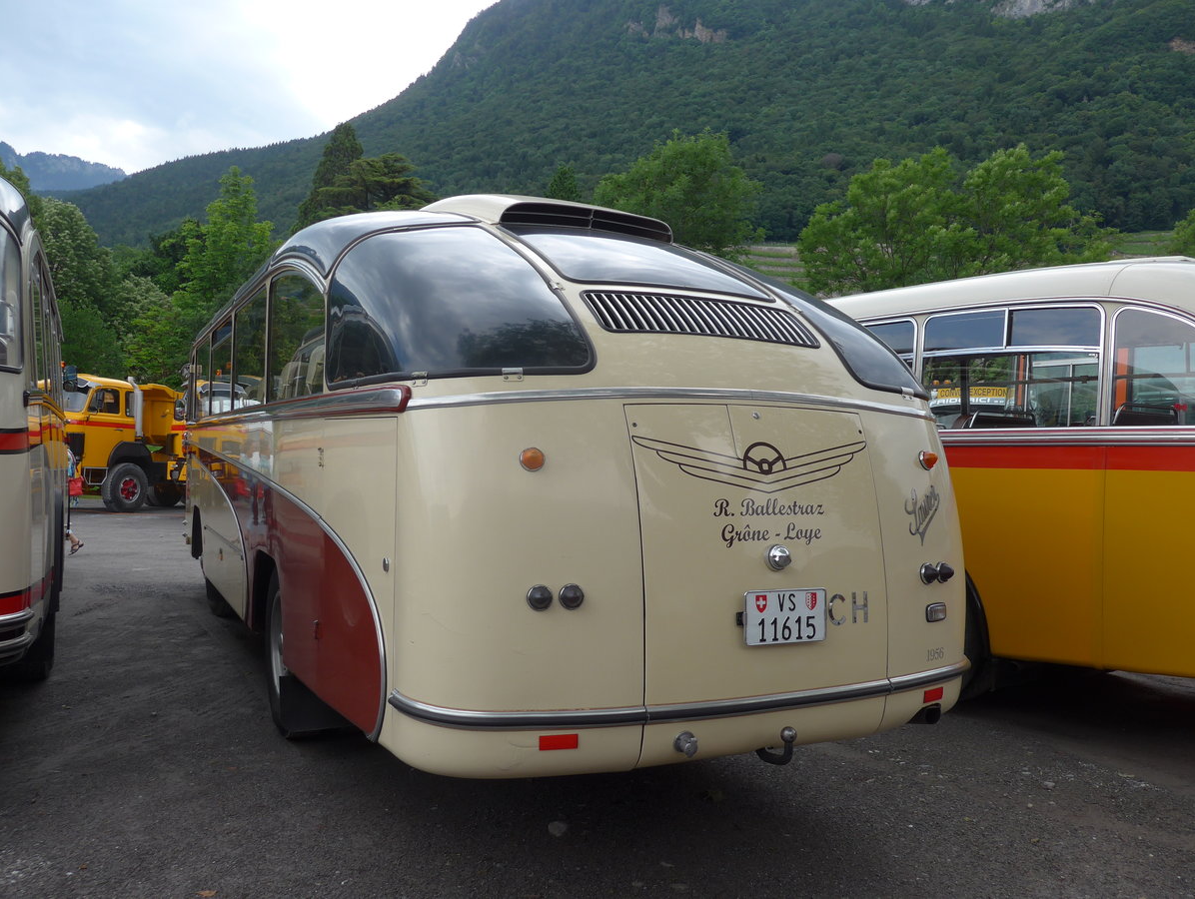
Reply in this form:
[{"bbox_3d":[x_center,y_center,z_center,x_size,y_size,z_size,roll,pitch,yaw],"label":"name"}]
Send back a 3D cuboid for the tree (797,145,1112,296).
[{"bbox_3d":[10.359,-3.727,28.961,9.000,10.110,7.500,1,1,20],"label":"tree"}]

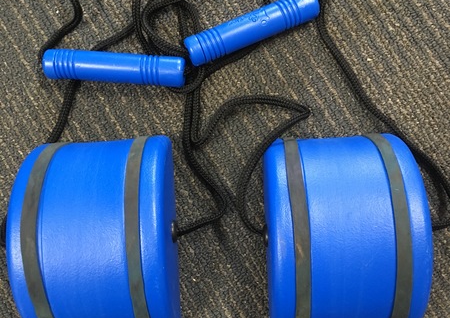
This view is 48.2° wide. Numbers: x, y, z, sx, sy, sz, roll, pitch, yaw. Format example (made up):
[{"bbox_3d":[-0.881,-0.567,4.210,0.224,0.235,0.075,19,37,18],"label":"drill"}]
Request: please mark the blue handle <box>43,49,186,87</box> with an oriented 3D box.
[{"bbox_3d":[-0.092,-0.076,0.418,0.119,0.025,0.025,4,84,2],"label":"blue handle"}]

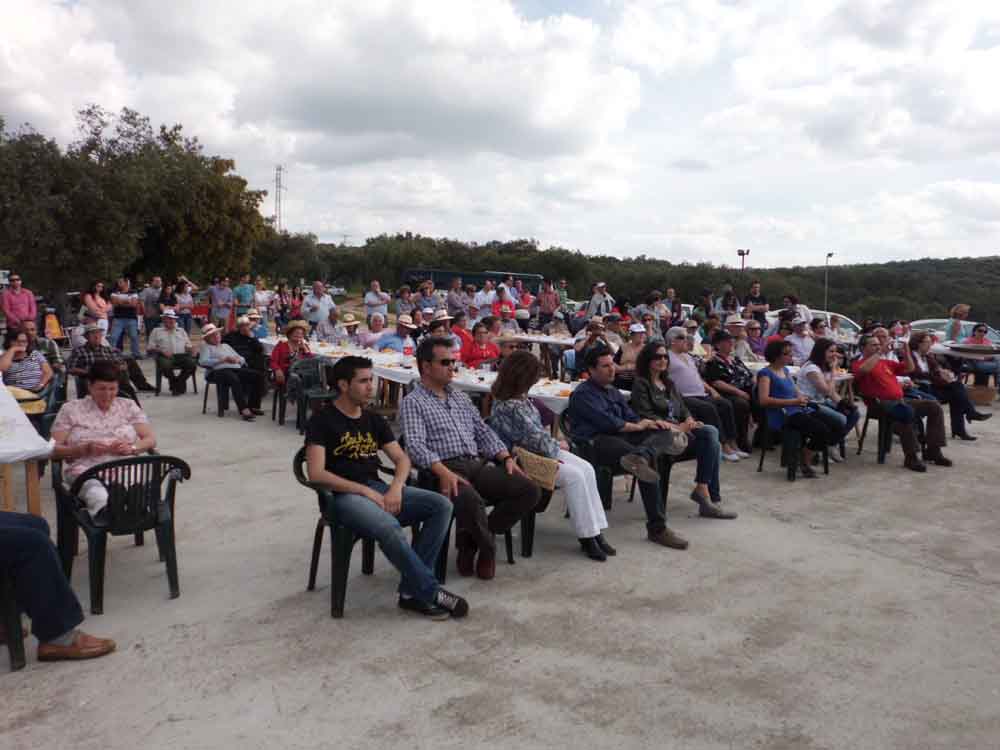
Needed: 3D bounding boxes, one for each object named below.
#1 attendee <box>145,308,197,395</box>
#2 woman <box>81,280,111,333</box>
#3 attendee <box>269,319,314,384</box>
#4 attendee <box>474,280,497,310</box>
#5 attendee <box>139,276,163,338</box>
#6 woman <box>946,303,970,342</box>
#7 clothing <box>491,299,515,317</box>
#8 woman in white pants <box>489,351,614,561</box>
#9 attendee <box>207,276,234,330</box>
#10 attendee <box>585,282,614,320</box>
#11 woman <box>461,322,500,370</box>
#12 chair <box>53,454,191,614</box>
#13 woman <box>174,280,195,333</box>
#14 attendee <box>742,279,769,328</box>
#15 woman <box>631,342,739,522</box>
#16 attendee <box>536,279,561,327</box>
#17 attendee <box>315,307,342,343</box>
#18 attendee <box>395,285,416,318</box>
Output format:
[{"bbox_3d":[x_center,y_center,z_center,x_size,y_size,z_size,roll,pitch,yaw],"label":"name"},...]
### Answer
[{"bbox_3d":[-4.796,-0.311,11.000,0.600,1.250,0.780,-2,7,-25],"label":"attendee"},{"bbox_3d":[-6.793,-0.741,12.661,0.460,1.650,0.340,-5,9,-40],"label":"woman"},{"bbox_3d":[-2.425,-0.023,8.950,0.540,1.240,0.760,-3,8,-30],"label":"attendee"},{"bbox_3d":[-0.308,-1.272,17.162,0.520,1.720,0.360,-1,7,-20],"label":"attendee"},{"bbox_3d":[-7.910,-1.321,17.000,0.500,1.770,0.360,-3,8,-30],"label":"attendee"},{"bbox_3d":[6.853,-0.313,11.336,0.380,1.550,0.480,5,8,30],"label":"woman"},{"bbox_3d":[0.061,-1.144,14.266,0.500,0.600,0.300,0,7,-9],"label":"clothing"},{"bbox_3d":[0.345,0.489,4.803,0.820,1.240,0.500,6,9,37],"label":"woman in white pants"},{"bbox_3d":[-6.678,-1.459,17.947,0.550,1.730,0.360,-2,7,-27],"label":"attendee"},{"bbox_3d":[2.314,-1.253,17.466,0.560,1.740,0.420,0,6,-9],"label":"attendee"},{"bbox_3d":[-0.193,0.031,8.800,0.500,1.260,0.720,0,7,-14],"label":"woman"},{"bbox_3d":[-2.048,0.785,4.076,0.570,0.780,0.580,-4,8,-35],"label":"chair"},{"bbox_3d":[-6.847,-1.164,16.300,0.480,1.660,0.380,-2,7,-27],"label":"woman"},{"bbox_3d":[4.669,-0.832,13.694,0.540,1.770,0.360,0,7,-3],"label":"attendee"},{"bbox_3d":[1.367,0.407,5.656,0.530,1.240,0.870,-3,8,-37],"label":"woman"},{"bbox_3d":[0.991,-1.090,15.480,0.520,1.760,0.330,-1,7,-11],"label":"attendee"},{"bbox_3d":[-2.865,-0.485,12.620,0.530,1.280,0.720,-2,7,-30],"label":"attendee"},{"bbox_3d":[-1.939,-1.035,15.578,0.480,1.660,0.360,-2,7,-30],"label":"attendee"}]

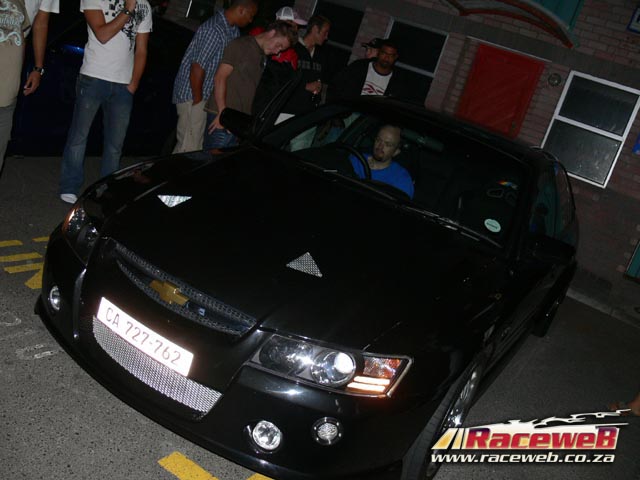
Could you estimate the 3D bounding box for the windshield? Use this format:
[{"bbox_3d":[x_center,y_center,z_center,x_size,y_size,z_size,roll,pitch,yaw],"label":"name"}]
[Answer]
[{"bbox_3d":[0.475,-0.462,3.745,1.460,0.160,0.760,25,48,26],"label":"windshield"}]

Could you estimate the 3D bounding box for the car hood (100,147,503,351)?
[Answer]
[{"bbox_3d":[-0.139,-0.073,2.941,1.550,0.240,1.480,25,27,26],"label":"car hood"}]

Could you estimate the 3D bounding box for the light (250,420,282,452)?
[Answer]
[{"bbox_3d":[-0.183,0.674,2.230,0.105,0.105,0.060,22,17,16],"label":"light"}]

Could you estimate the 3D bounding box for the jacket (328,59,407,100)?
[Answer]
[{"bbox_3d":[0.383,-1.181,5.497,0.560,0.700,0.320,18,18,3],"label":"jacket"}]

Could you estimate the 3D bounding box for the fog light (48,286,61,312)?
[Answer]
[{"bbox_3d":[-1.118,0.251,2.730,0.105,0.105,0.060,29,20,35],"label":"fog light"}]

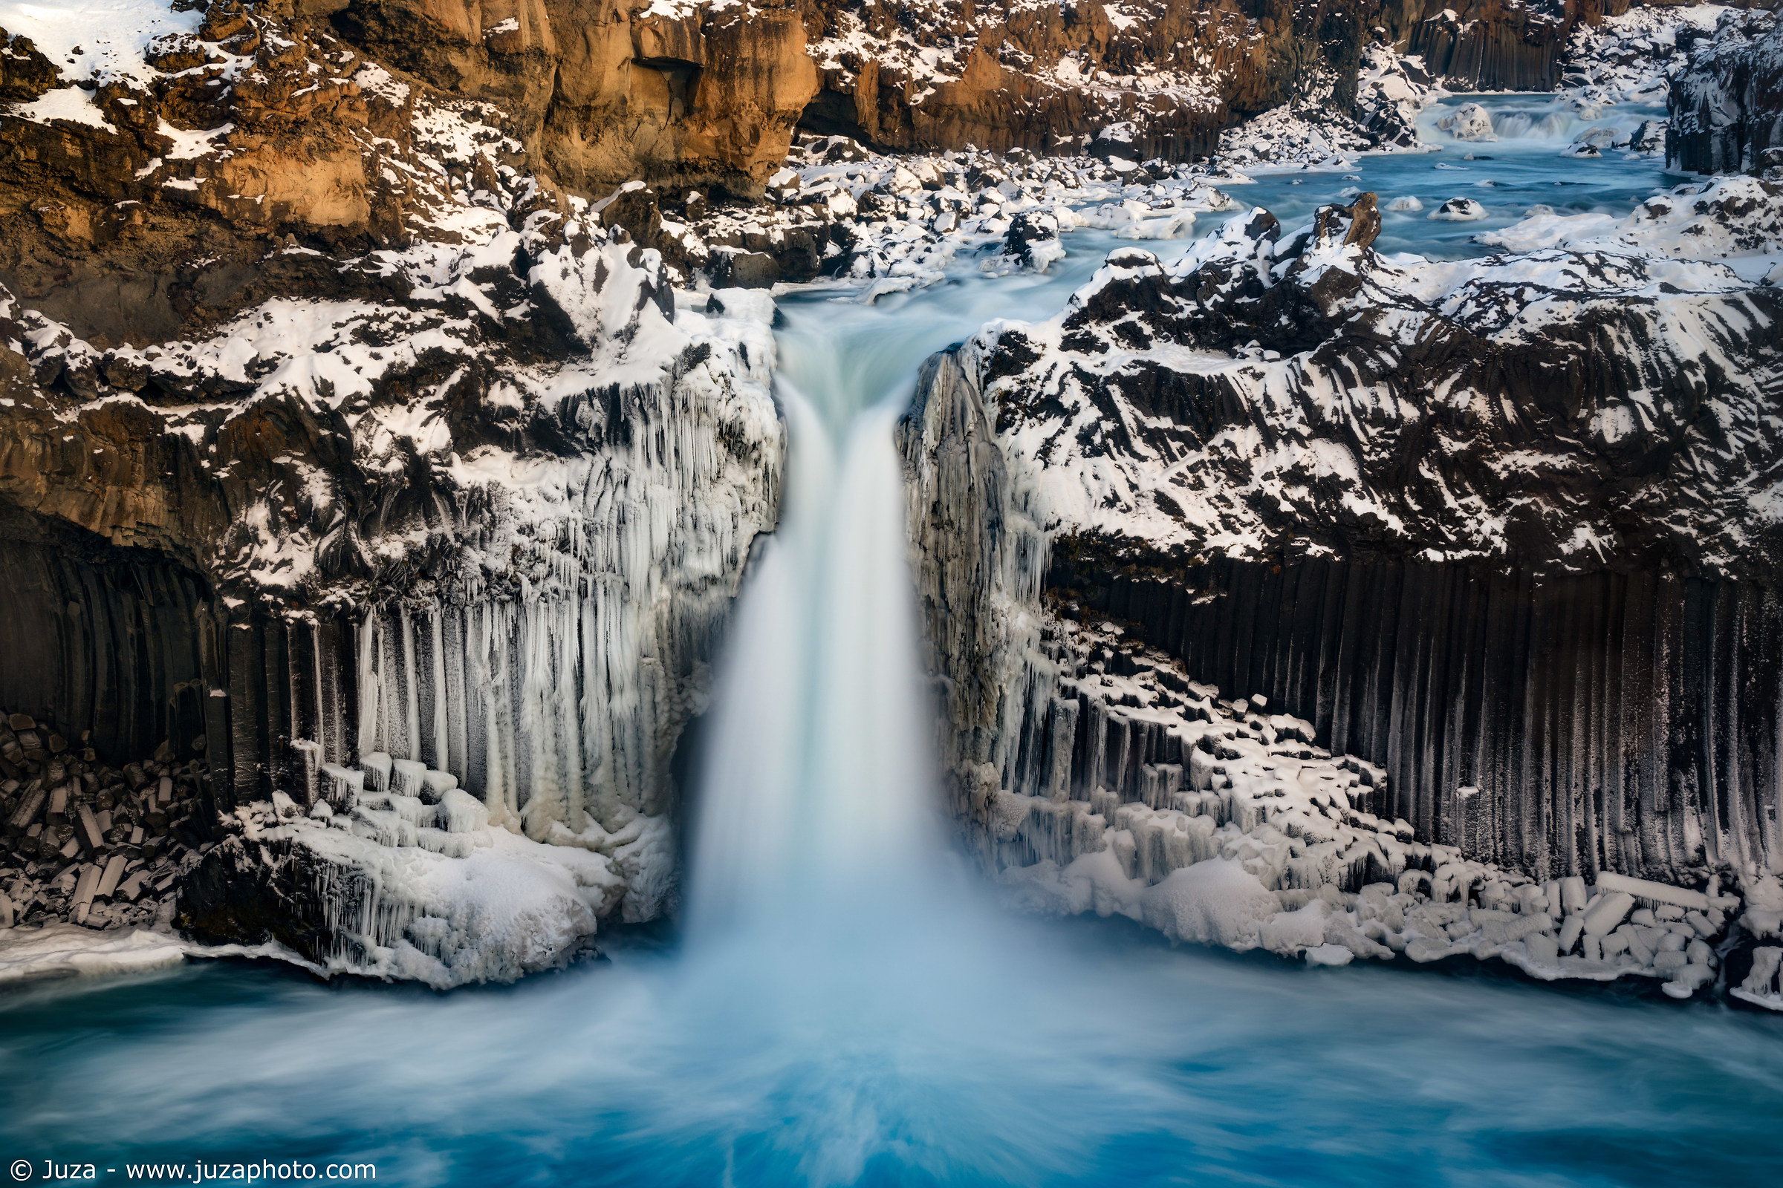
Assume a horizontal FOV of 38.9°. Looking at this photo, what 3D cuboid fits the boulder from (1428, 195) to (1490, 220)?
[{"bbox_3d":[28.093,-19.124,125.000,3.000,1.070,2.300,3,14,12],"label":"boulder"}]

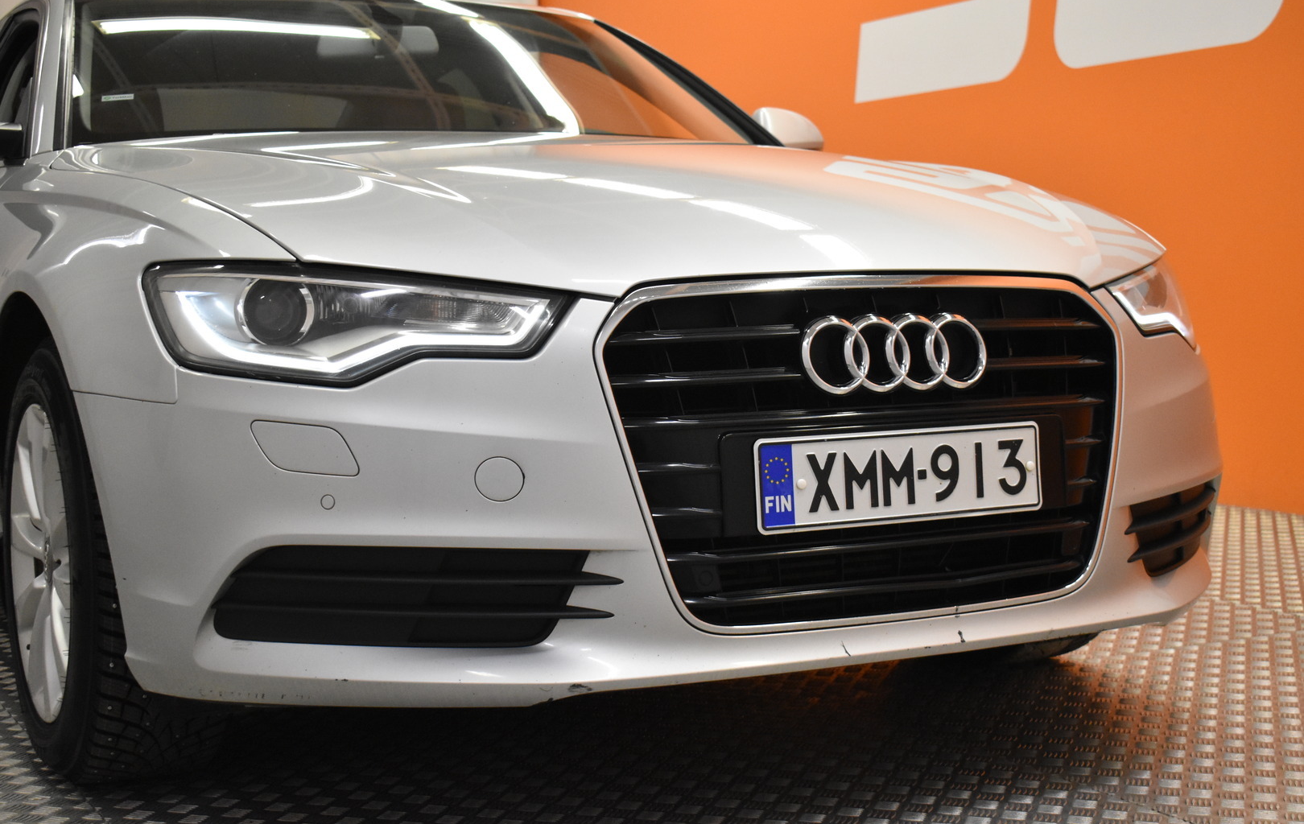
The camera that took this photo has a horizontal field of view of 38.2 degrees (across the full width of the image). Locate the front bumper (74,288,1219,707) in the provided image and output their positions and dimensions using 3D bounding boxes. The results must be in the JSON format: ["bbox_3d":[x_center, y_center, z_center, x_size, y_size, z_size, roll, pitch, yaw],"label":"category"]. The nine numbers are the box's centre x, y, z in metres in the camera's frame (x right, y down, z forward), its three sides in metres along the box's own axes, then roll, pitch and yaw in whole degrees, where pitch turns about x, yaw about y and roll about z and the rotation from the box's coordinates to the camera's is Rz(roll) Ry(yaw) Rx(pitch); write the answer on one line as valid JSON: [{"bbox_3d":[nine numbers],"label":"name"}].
[{"bbox_3d":[0.187,0.079,2.655,1.830,0.509,0.615,-3,5,-28],"label":"front bumper"}]

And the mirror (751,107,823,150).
[{"bbox_3d":[0.317,-0.618,4.315,0.240,0.165,0.160,-3,5,-28],"label":"mirror"}]

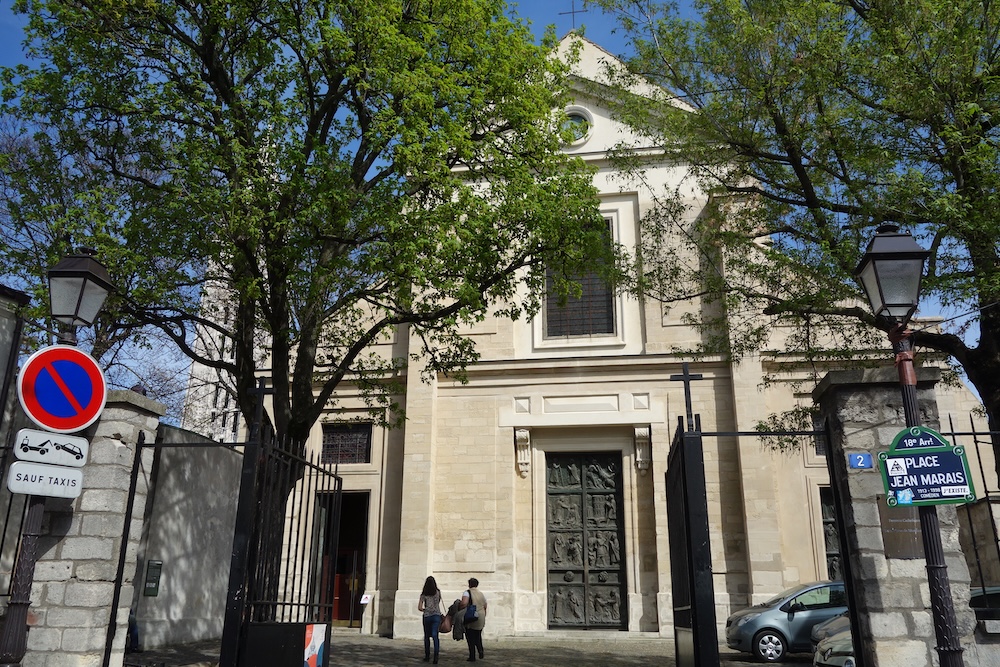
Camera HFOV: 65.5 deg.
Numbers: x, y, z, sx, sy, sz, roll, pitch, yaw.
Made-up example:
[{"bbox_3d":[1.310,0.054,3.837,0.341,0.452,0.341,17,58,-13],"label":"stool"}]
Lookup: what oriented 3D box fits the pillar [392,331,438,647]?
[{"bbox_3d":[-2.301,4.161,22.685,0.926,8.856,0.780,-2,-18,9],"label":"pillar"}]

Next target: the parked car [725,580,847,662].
[{"bbox_3d":[6.469,5.761,15.710,3.760,1.530,1.700,-2,-18,9],"label":"parked car"}]

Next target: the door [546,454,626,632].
[{"bbox_3d":[2.407,5.735,21.815,2.164,4.834,0.180,-2,-18,9],"label":"door"}]

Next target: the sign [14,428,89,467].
[{"bbox_3d":[-3.182,0.816,5.520,0.030,0.210,0.505,-11,-21,32],"label":"sign"}]

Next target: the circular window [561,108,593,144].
[{"bbox_3d":[2.468,-6.795,25.595,1.250,1.270,0.280,-2,-18,9],"label":"circular window"}]

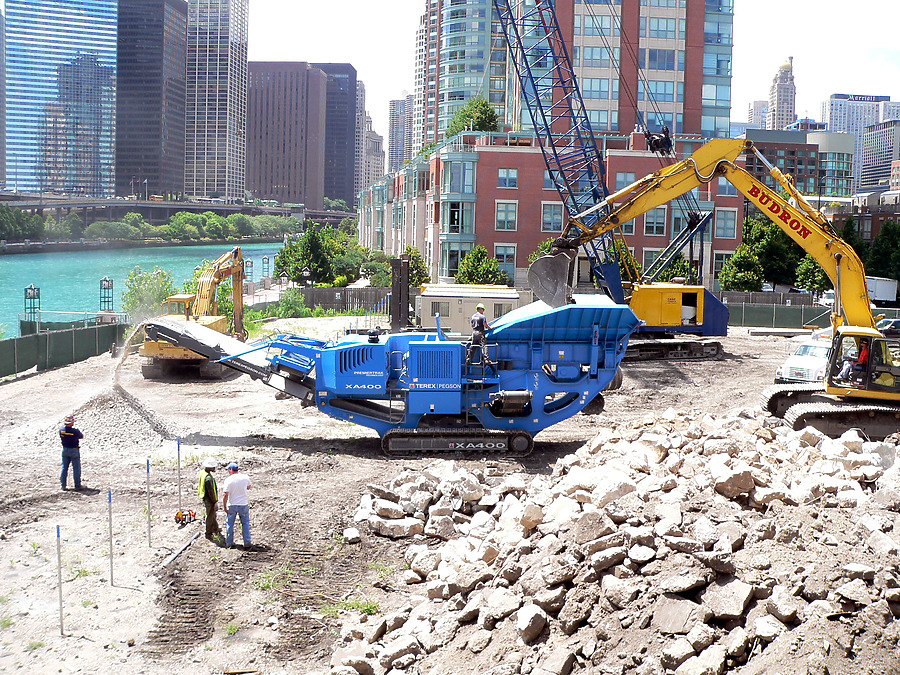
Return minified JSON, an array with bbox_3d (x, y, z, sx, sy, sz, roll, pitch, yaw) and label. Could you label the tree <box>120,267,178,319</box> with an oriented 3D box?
[{"bbox_3d":[-16.971,-1.989,52.740,3.300,4.200,3.300,1,7,0],"label":"tree"}]

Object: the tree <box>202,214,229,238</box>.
[{"bbox_3d":[-79.576,-38.352,317.450,8.900,8.900,8.900,1,7,0],"label":"tree"}]

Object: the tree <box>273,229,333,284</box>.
[{"bbox_3d":[-13.006,-7.032,82.567,5.600,7.000,5.600,1,7,0],"label":"tree"}]

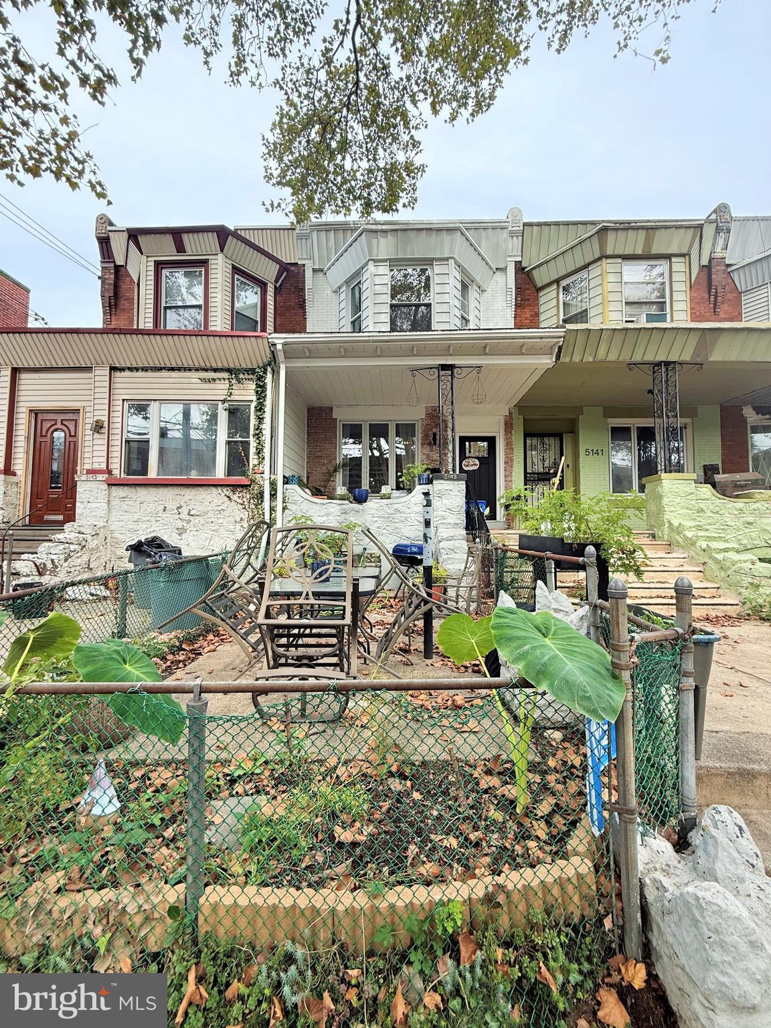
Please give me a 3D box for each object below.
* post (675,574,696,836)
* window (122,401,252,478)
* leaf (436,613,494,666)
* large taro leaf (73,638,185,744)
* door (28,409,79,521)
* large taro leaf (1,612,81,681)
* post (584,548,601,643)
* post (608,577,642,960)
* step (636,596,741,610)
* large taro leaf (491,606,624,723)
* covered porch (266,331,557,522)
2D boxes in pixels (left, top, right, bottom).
[{"bbox_3d":[1.314,0.834,1.817,0.077,1.117,0.077,1,-3,1],"label":"post"},{"bbox_3d":[-3.700,-1.403,7.748,2.431,1.452,0.120,0,-3,1],"label":"window"},{"bbox_3d":[0.366,0.574,1.897,0.248,0.222,0.205,0,-3,1],"label":"leaf"},{"bbox_3d":[-1.119,0.773,1.814,0.461,0.422,0.316,0,-3,1],"label":"large taro leaf"},{"bbox_3d":[-6.147,-0.844,7.734,0.884,2.101,0.090,0,-3,1],"label":"door"},{"bbox_3d":[-1.557,0.599,1.881,0.336,0.290,0.260,0,-3,1],"label":"large taro leaf"},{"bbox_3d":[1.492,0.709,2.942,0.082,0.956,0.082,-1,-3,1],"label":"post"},{"bbox_3d":[0.943,0.978,1.626,0.077,1.447,0.077,-1,-3,1],"label":"post"},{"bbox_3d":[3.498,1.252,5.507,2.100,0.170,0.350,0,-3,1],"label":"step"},{"bbox_3d":[0.654,0.573,1.582,0.471,0.408,0.335,0,-3,1],"label":"large taro leaf"},{"bbox_3d":[0.574,-1.319,8.618,5.030,3.400,2.900,0,-3,1],"label":"covered porch"}]

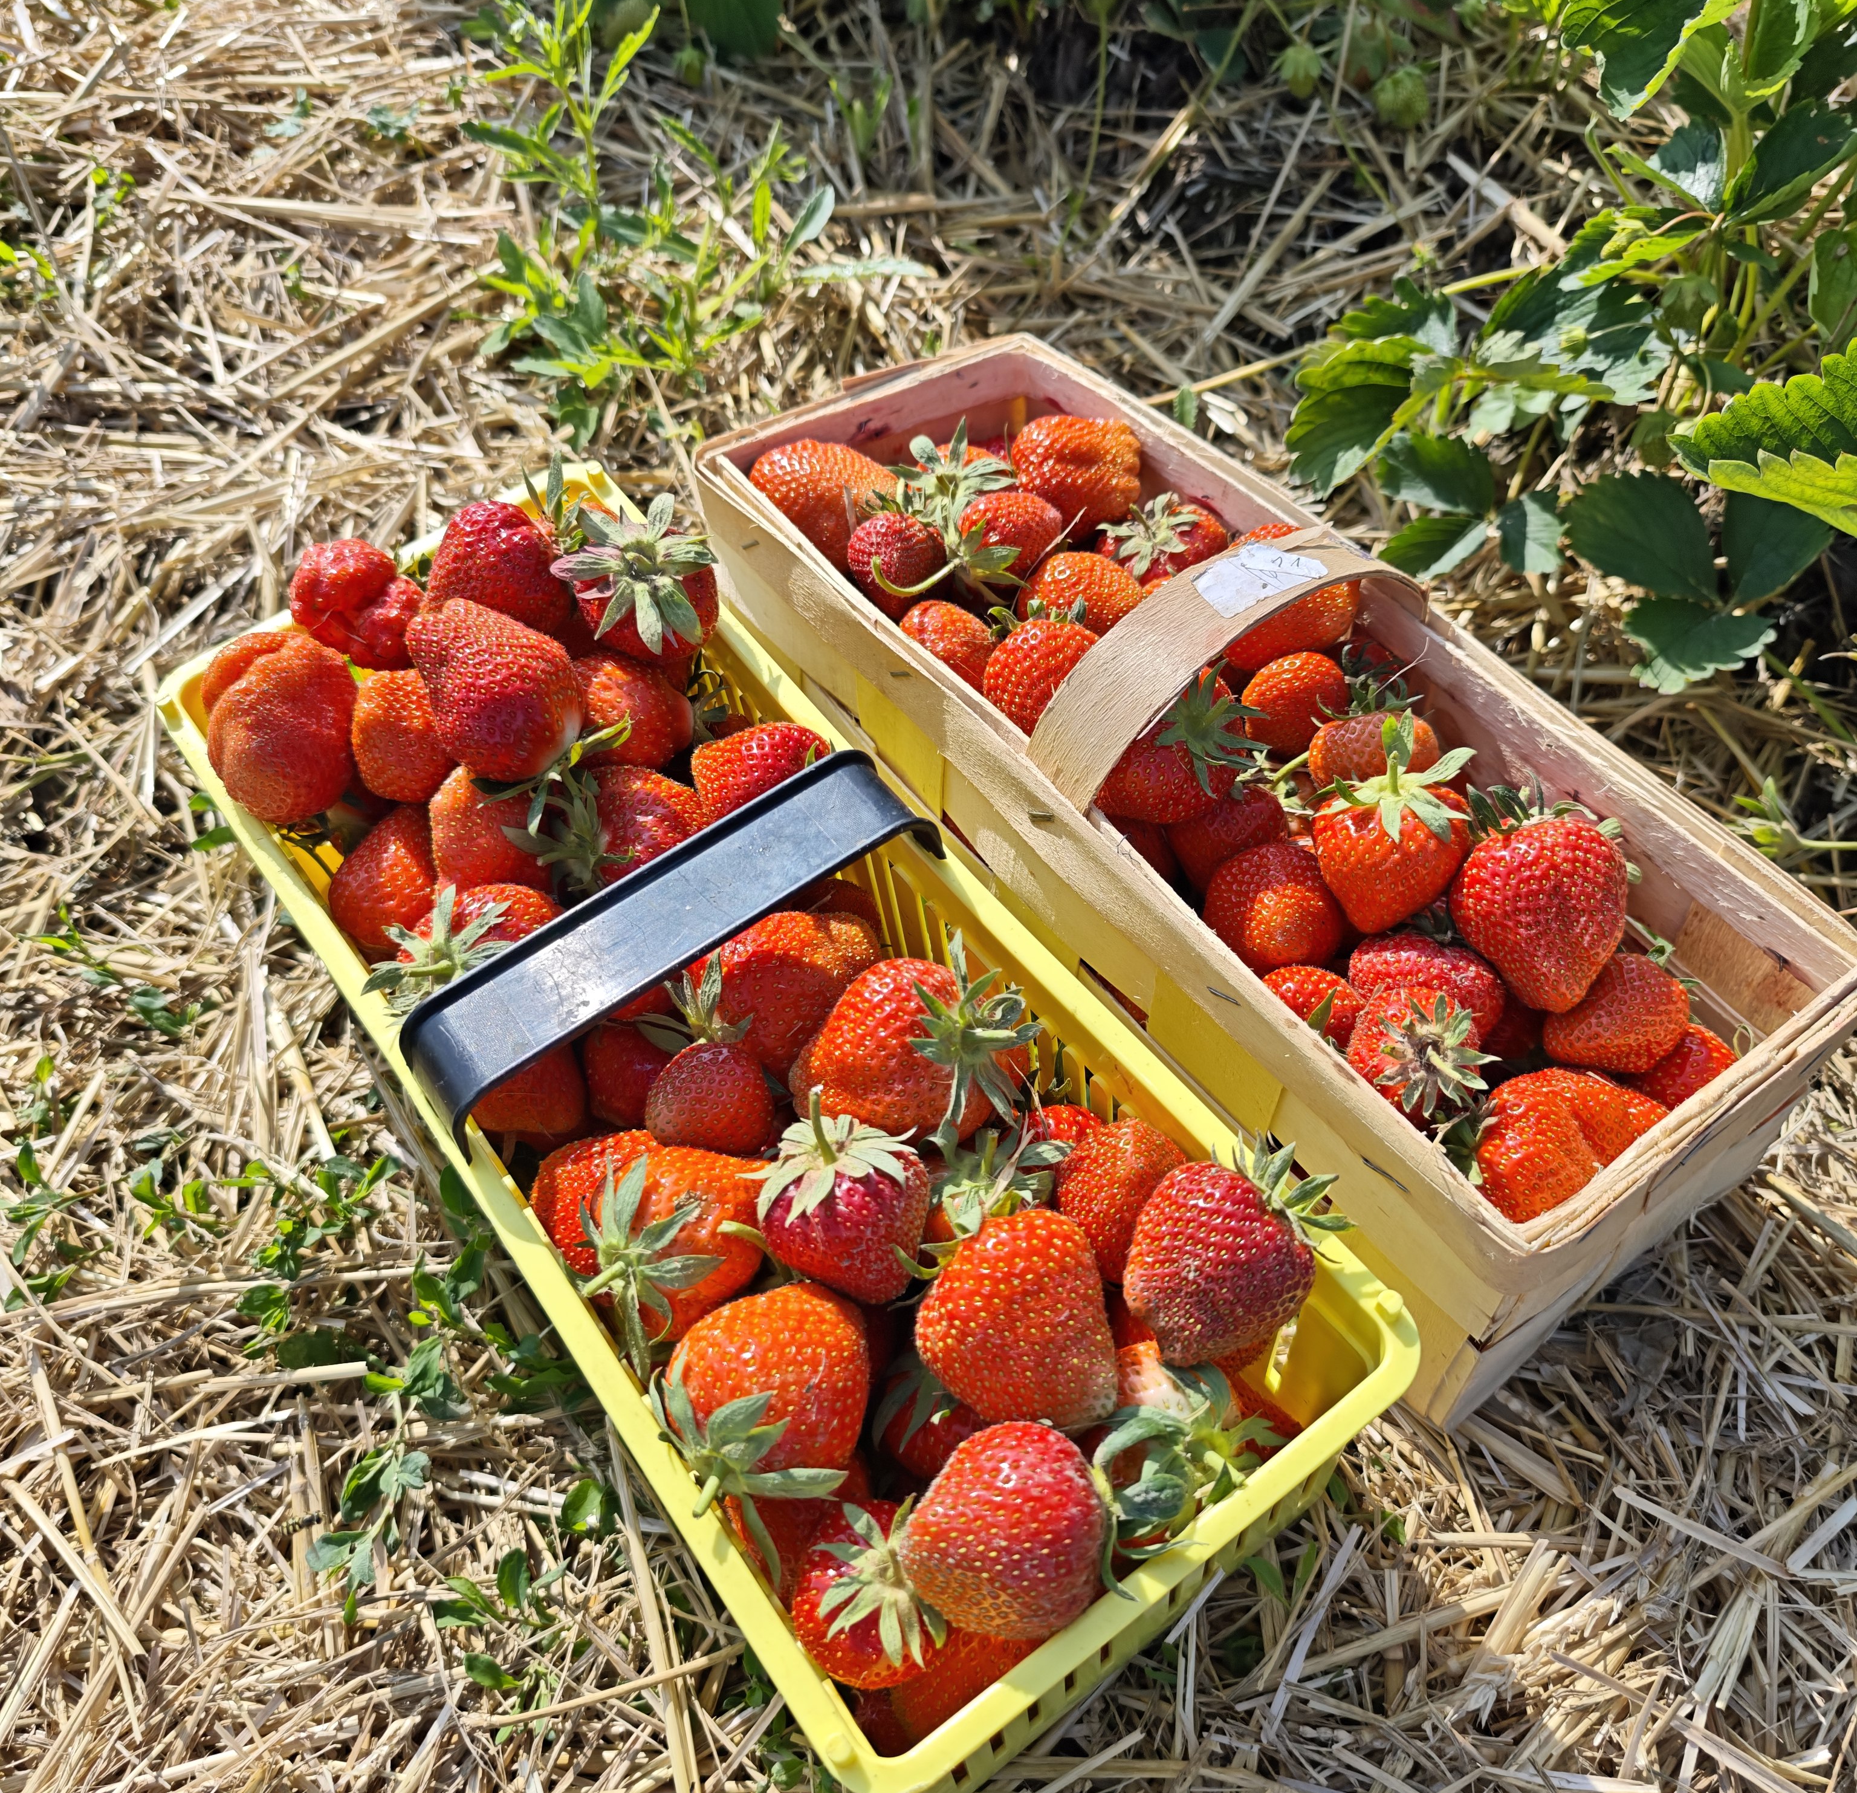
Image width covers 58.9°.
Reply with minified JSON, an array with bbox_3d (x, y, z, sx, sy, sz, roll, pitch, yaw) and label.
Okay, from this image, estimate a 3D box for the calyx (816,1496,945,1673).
[{"bbox_3d":[-0.009,0.146,0.352,0.034,0.013,0.036,0,47,-28],"label":"calyx"}]

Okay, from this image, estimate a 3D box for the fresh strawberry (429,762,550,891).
[{"bbox_3d":[-0.128,-0.018,0.483,0.041,0.037,0.037,-8,19,35],"label":"fresh strawberry"}]

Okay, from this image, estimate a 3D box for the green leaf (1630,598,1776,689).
[{"bbox_3d":[0.271,-0.089,0.575,0.051,0.014,0.042,16,55,13],"label":"green leaf"}]

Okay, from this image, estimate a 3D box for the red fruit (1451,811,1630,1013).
[{"bbox_3d":[0.160,0.002,0.431,0.046,0.045,0.054,5,75,0],"label":"red fruit"}]

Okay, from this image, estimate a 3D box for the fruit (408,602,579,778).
[{"bbox_3d":[-0.121,-0.058,0.460,0.045,0.054,0.043,-42,25,0],"label":"fruit"}]

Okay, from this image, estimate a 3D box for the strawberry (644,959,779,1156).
[{"bbox_3d":[-0.059,0.045,0.446,0.036,0.049,0.036,0,30,0],"label":"strawberry"}]

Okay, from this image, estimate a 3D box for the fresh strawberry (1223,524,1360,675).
[{"bbox_3d":[0.131,-0.107,0.594,0.046,0.042,0.042,-50,62,21],"label":"fresh strawberry"}]

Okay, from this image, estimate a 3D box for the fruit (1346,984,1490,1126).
[{"bbox_3d":[0.121,0.040,0.410,0.036,0.037,0.036,0,90,9],"label":"fruit"}]

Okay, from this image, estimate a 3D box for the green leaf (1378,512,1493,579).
[{"bbox_3d":[0.185,-0.129,0.602,0.046,0.016,0.036,-11,55,-7],"label":"green leaf"}]

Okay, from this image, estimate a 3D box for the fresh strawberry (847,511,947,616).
[{"bbox_3d":[-0.011,-0.118,0.591,0.034,0.038,0.034,11,26,-6],"label":"fresh strawberry"}]

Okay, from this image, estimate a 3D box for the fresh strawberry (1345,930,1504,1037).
[{"bbox_3d":[0.149,0.029,0.492,0.044,0.040,0.040,-17,43,-40],"label":"fresh strawberry"}]

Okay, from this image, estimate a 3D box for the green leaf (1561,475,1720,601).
[{"bbox_3d":[0.260,-0.131,0.600,0.048,0.012,0.063,-40,68,-17],"label":"green leaf"}]

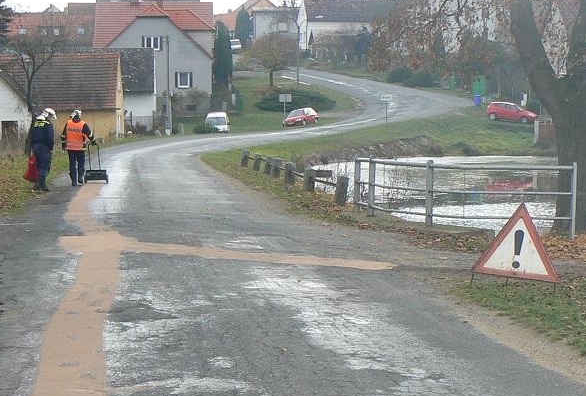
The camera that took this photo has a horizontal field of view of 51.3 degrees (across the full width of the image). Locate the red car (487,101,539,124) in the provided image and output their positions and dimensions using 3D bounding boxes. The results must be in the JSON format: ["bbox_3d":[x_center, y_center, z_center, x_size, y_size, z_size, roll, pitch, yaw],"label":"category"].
[{"bbox_3d":[17.389,-6.710,48.300,3.970,1.470,1.700,7,9,17],"label":"red car"}]

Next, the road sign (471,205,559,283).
[{"bbox_3d":[2.350,0.437,6.320,0.900,0.780,0.060,7,-3,23],"label":"road sign"}]

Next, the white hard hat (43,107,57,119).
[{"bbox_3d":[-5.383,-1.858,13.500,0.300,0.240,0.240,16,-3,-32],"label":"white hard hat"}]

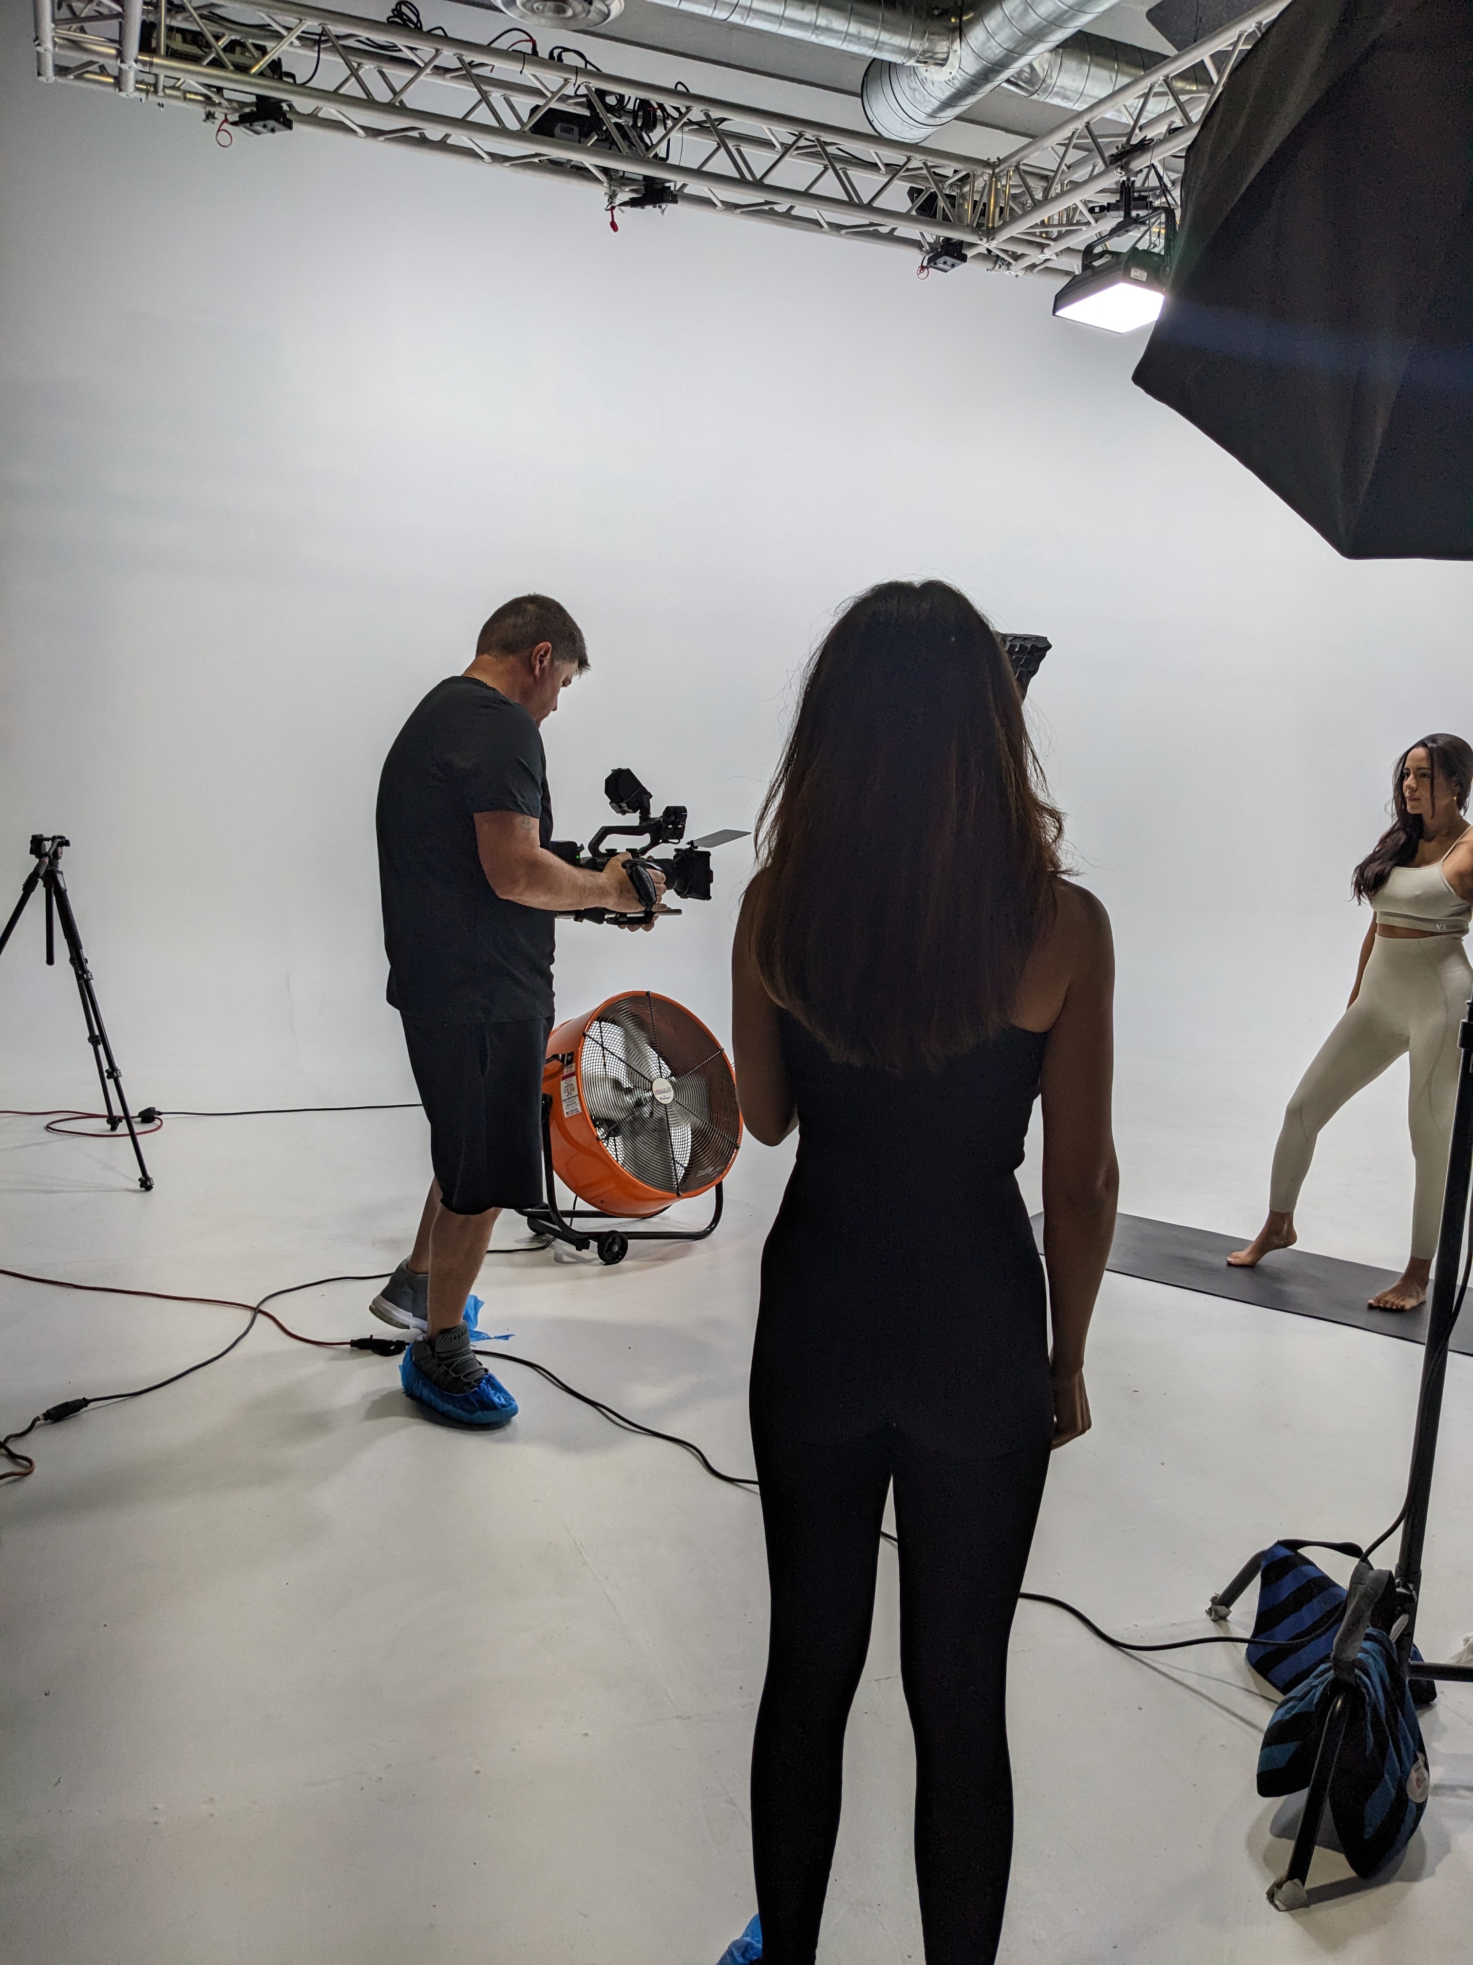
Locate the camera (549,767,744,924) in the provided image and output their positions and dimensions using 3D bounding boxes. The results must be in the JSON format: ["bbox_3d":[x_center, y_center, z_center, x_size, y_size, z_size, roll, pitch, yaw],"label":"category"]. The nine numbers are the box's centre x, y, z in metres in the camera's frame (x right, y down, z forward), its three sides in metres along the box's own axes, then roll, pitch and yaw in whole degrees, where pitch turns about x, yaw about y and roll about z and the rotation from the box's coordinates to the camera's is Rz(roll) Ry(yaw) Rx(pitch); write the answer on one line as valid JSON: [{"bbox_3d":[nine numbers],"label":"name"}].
[{"bbox_3d":[-0.204,-0.320,3.613,0.460,0.360,0.220,-1,10,-25],"label":"camera"}]

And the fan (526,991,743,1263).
[{"bbox_3d":[-0.294,0.404,4.564,0.700,0.760,0.520,-6,12,-44],"label":"fan"}]

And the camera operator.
[{"bbox_3d":[-0.509,0.028,3.523,0.630,1.780,0.560,-2,10,-28],"label":"camera operator"}]

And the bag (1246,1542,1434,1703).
[{"bbox_3d":[1.012,1.061,2.536,0.250,0.230,0.250,0,10,-20],"label":"bag"}]

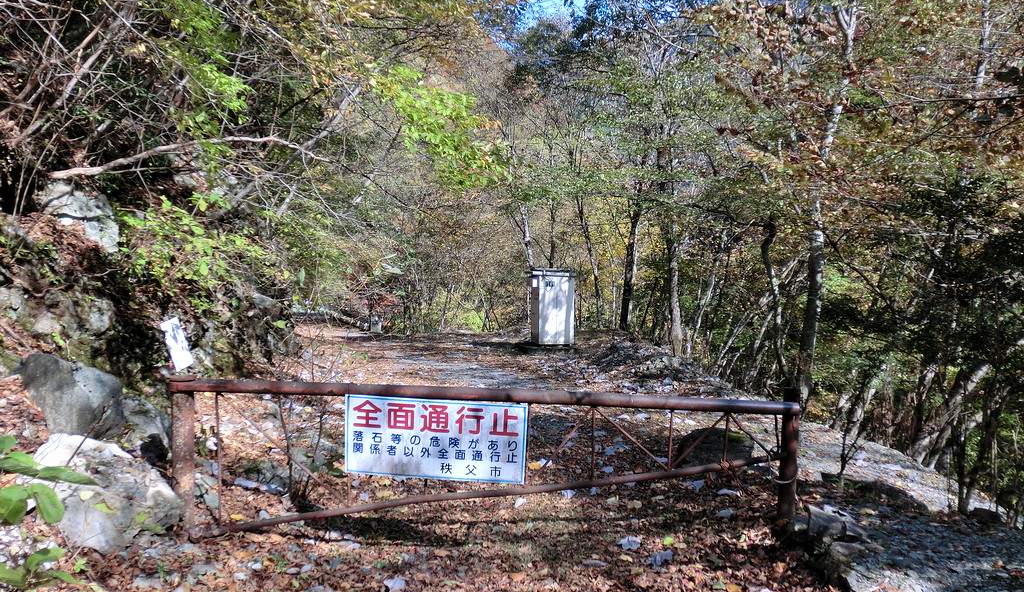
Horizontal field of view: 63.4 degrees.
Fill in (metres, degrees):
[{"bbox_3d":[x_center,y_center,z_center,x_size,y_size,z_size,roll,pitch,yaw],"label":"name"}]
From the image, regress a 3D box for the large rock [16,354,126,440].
[{"bbox_3d":[-3.031,0.712,5.700,0.680,0.550,0.600,-1,3,-17],"label":"large rock"}]

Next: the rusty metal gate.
[{"bbox_3d":[-0.266,1.029,5.060,3.870,1.000,0.150,0,3,9],"label":"rusty metal gate"}]

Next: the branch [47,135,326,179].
[{"bbox_3d":[-3.124,-1.328,8.000,2.650,0.380,0.600,0,3,-9],"label":"branch"}]

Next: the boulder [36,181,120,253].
[{"bbox_3d":[-4.092,-0.758,7.800,0.750,0.600,0.550,-1,3,-22],"label":"boulder"}]

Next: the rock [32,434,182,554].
[{"bbox_3d":[-2.491,1.222,5.100,0.850,0.600,0.700,-1,3,-11],"label":"rock"}]

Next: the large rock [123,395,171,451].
[{"bbox_3d":[-2.574,0.908,5.850,0.360,0.360,0.360,-1,3,-11],"label":"large rock"}]

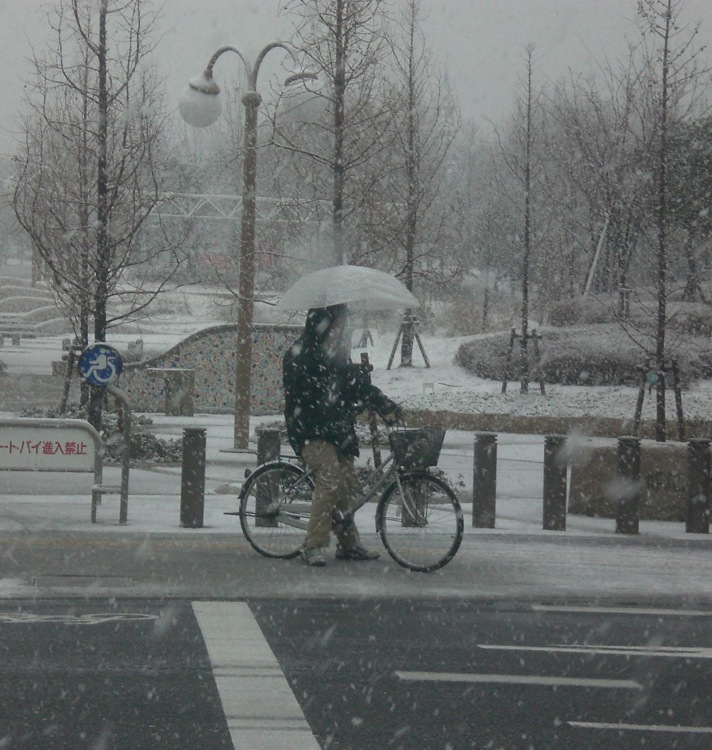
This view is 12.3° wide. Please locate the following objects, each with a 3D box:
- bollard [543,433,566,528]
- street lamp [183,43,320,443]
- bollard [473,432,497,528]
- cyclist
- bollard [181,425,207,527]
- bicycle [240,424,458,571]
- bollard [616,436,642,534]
[{"bbox_3d":[1.525,0.820,25.091,0.177,0.730,0.177,1,1,0],"label":"bollard"},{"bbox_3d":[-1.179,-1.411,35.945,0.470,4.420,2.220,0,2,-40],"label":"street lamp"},{"bbox_3d":[0.986,0.800,25.091,0.177,0.730,0.177,1,1,0],"label":"bollard"},{"bbox_3d":[-0.089,0.394,22.078,0.640,1.740,0.540,2,2,29],"label":"cyclist"},{"bbox_3d":[-1.204,0.760,24.391,0.177,0.740,0.177,1,1,0],"label":"bollard"},{"bbox_3d":[-0.017,0.760,22.087,1.800,1.030,0.570,2,2,33],"label":"bicycle"},{"bbox_3d":[2.080,0.839,25.091,0.177,0.735,0.177,1,1,0],"label":"bollard"}]

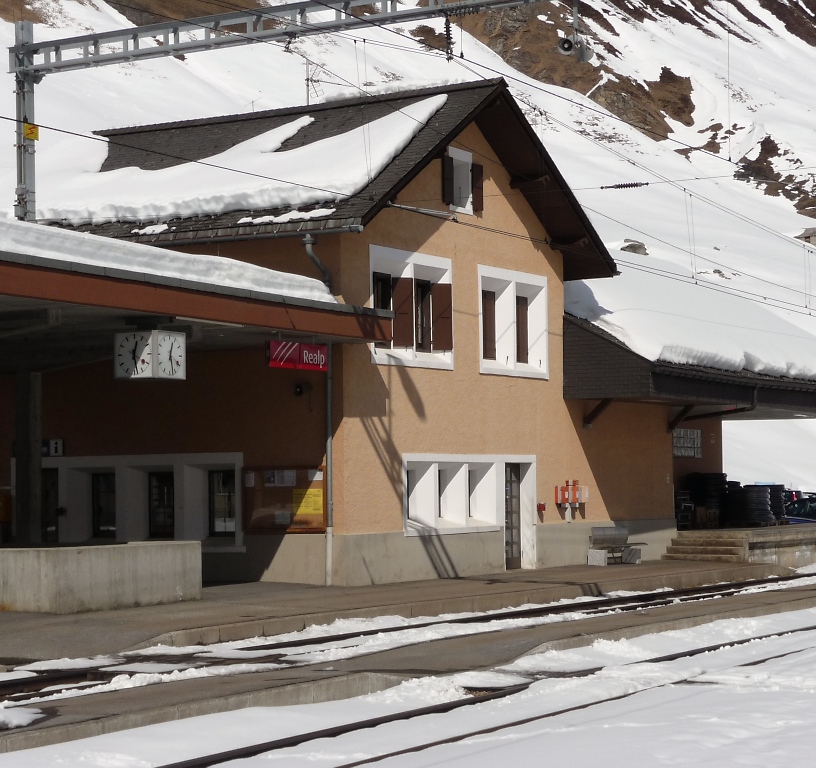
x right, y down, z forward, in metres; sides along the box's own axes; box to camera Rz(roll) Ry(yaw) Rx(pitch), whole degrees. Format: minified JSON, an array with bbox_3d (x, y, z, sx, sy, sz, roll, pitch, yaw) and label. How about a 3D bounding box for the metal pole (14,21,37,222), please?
[{"bbox_3d":[-5.683,-1.137,27.169,0.220,8.580,0.220,-2,-3,32],"label":"metal pole"}]

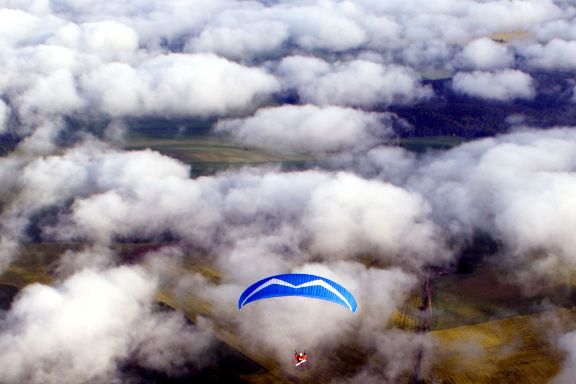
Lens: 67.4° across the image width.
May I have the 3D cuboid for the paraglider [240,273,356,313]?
[{"bbox_3d":[0.860,8.470,35.300,9.800,2.700,2.750,1,29,2],"label":"paraglider"}]

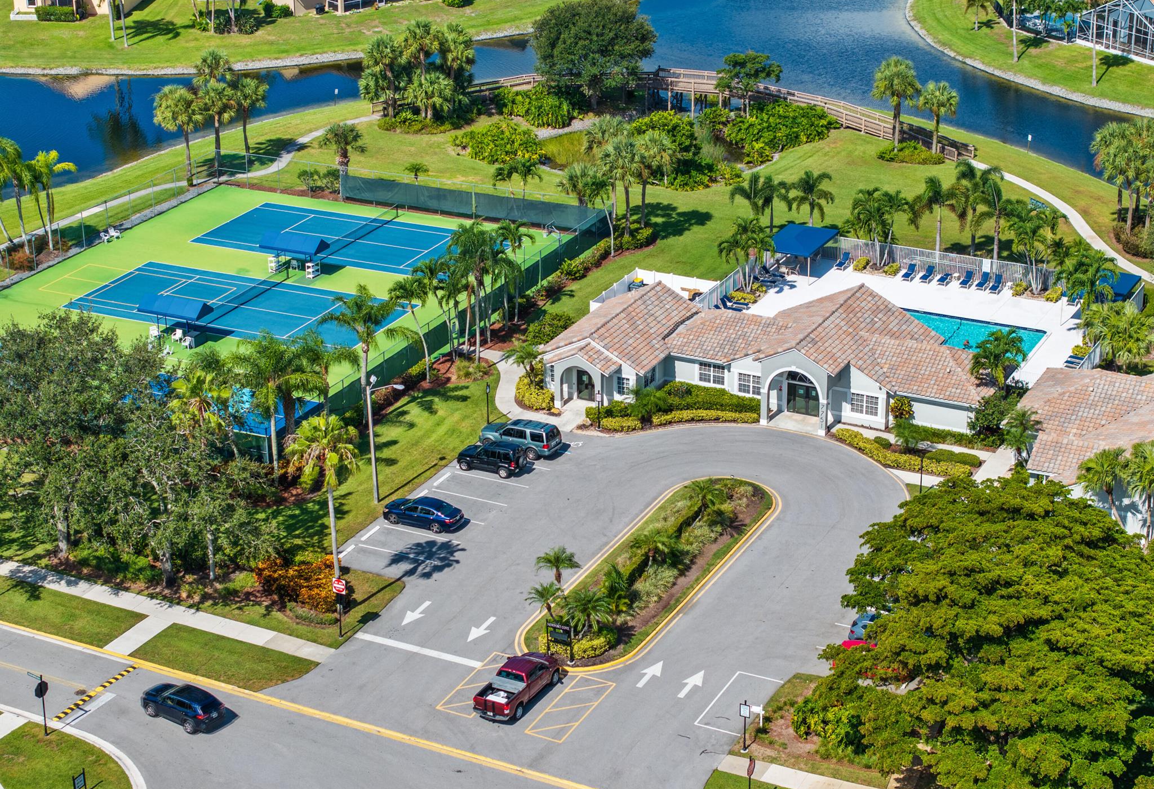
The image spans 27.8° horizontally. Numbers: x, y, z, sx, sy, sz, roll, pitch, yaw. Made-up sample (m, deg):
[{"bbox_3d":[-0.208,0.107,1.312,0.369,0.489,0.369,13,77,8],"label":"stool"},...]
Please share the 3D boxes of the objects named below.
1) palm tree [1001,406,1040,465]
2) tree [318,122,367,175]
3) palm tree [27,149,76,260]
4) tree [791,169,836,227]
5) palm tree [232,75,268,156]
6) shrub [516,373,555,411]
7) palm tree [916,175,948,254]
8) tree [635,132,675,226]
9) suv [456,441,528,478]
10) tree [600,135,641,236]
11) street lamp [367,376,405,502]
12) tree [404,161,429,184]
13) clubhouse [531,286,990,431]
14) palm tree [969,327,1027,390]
[{"bbox_3d":[26.440,2.575,139.129,2.400,3.950,2.400,4,23,11],"label":"palm tree"},{"bbox_3d":[-19.213,-19.191,191.809,3.800,6.350,3.800,-1,22,0],"label":"tree"},{"bbox_3d":[-40.352,-14.995,180.380,3.788,8.093,3.788,-1,22,0],"label":"palm tree"},{"bbox_3d":[18.041,-14.406,178.909,3.500,5.600,3.500,2,23,6],"label":"tree"},{"bbox_3d":[-28.157,-23.789,202.289,3.100,7.540,3.100,-1,22,0],"label":"palm tree"},{"bbox_3d":[-2.721,-0.174,151.939,2.600,1.240,2.900,-1,22,0],"label":"shrub"},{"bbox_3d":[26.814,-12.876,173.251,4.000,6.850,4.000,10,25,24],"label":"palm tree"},{"bbox_3d":[6.083,-16.785,182.751,3.455,8.097,3.455,-1,22,0],"label":"tree"},{"bbox_3d":[-5.103,3.724,140.009,4.430,1.790,1.830,10,25,25],"label":"suv"},{"bbox_3d":[3.336,-15.991,180.493,3.335,8.444,3.335,-1,22,0],"label":"tree"},{"bbox_3d":[-10.859,2.813,134.542,2.416,8.000,0.600,10,25,24],"label":"street lamp"},{"bbox_3d":[-13.007,-17.218,190.337,2.050,3.640,2.050,10,25,24],"label":"tree"},{"bbox_3d":[12.917,-2.468,148.772,28.200,5.700,15.500,10,25,24],"label":"clubhouse"},{"bbox_3d":[26.768,-1.666,148.725,3.716,5.508,3.716,-1,22,0],"label":"palm tree"}]

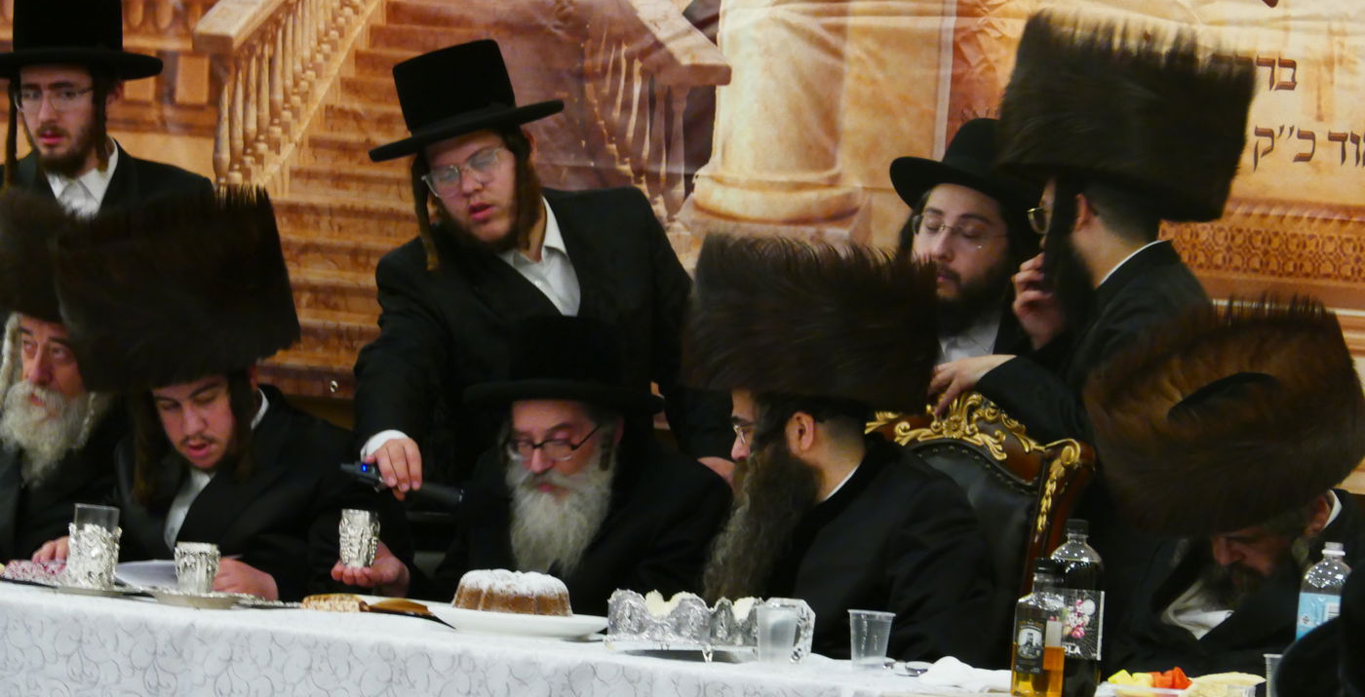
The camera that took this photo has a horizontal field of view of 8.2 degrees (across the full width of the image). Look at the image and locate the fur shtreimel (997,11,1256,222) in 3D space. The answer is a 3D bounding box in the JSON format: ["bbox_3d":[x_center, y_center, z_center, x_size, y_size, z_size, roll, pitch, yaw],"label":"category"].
[{"bbox_3d":[0.757,-0.396,16.150,0.395,0.265,0.385,13,2,18],"label":"fur shtreimel"}]

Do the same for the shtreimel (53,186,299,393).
[{"bbox_3d":[-0.865,-0.100,16.200,0.380,0.225,0.390,-11,15,3],"label":"shtreimel"}]

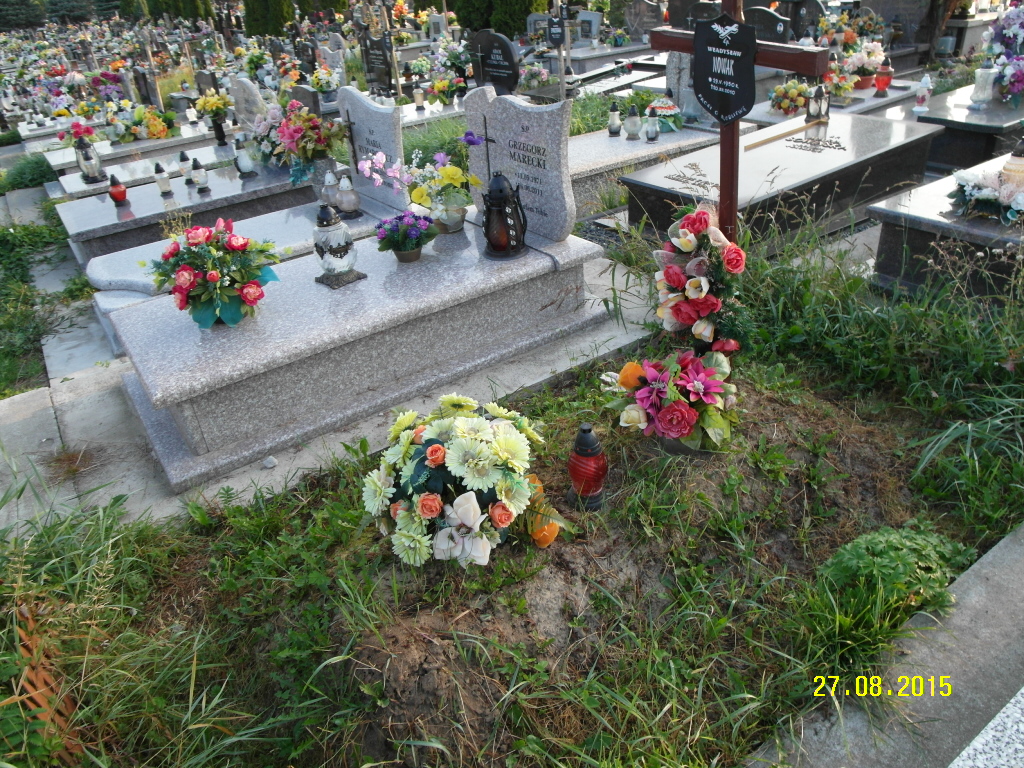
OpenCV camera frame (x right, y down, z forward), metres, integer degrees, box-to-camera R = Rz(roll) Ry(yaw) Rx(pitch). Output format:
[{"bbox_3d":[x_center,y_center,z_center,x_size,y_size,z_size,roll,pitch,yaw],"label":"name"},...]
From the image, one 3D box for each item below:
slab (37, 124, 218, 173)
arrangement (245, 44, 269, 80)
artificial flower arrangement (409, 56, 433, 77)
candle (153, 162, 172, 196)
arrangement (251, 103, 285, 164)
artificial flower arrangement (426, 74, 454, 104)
[{"bbox_3d":[-3.476,-2.264,6.759,1.650,0.080,0.820,-23,35,-27],"label":"slab"},{"bbox_3d":[-3.838,-4.828,10.669,0.313,0.494,0.298,-14,30,-13],"label":"arrangement"},{"bbox_3d":[-1.308,-4.538,10.149,0.320,0.260,0.320,-8,30,-4],"label":"artificial flower arrangement"},{"bbox_3d":[-2.504,-1.461,5.066,0.095,0.222,0.095,-23,34,-27],"label":"candle"},{"bbox_3d":[-1.853,-1.922,5.469,0.330,0.430,0.320,-14,30,-14],"label":"arrangement"},{"bbox_3d":[-0.718,-2.959,7.136,0.277,0.276,0.264,-8,30,-3],"label":"artificial flower arrangement"}]

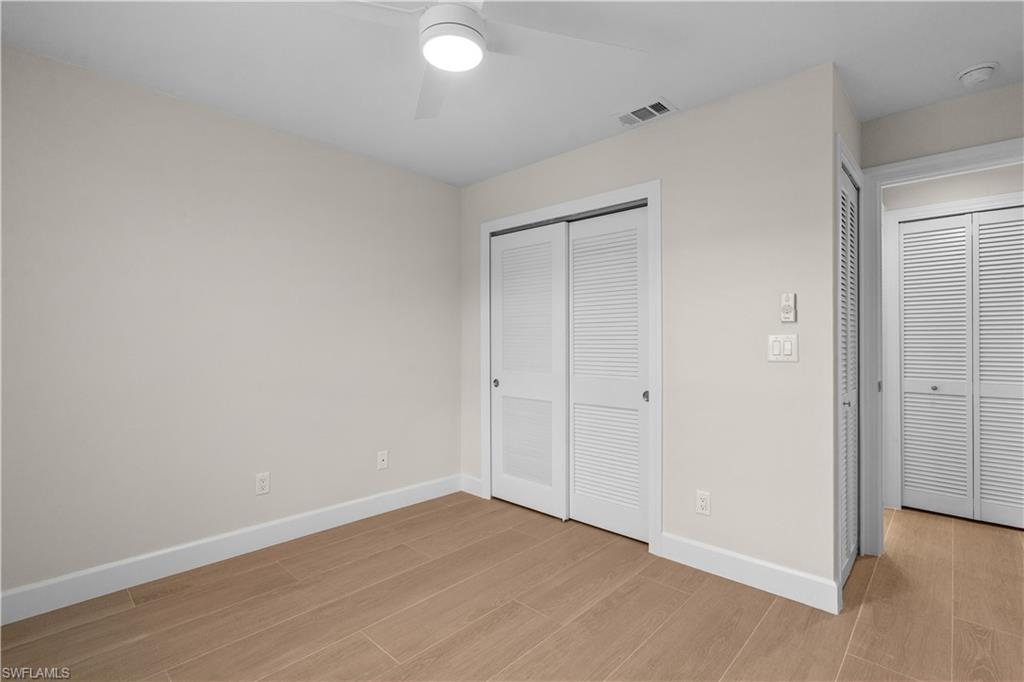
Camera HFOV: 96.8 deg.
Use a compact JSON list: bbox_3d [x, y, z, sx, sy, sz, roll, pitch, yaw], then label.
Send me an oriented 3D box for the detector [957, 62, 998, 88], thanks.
[{"bbox_3d":[2.130,-1.212,2.087,0.142,0.045,0.142,0,0,44],"label":"detector"}]

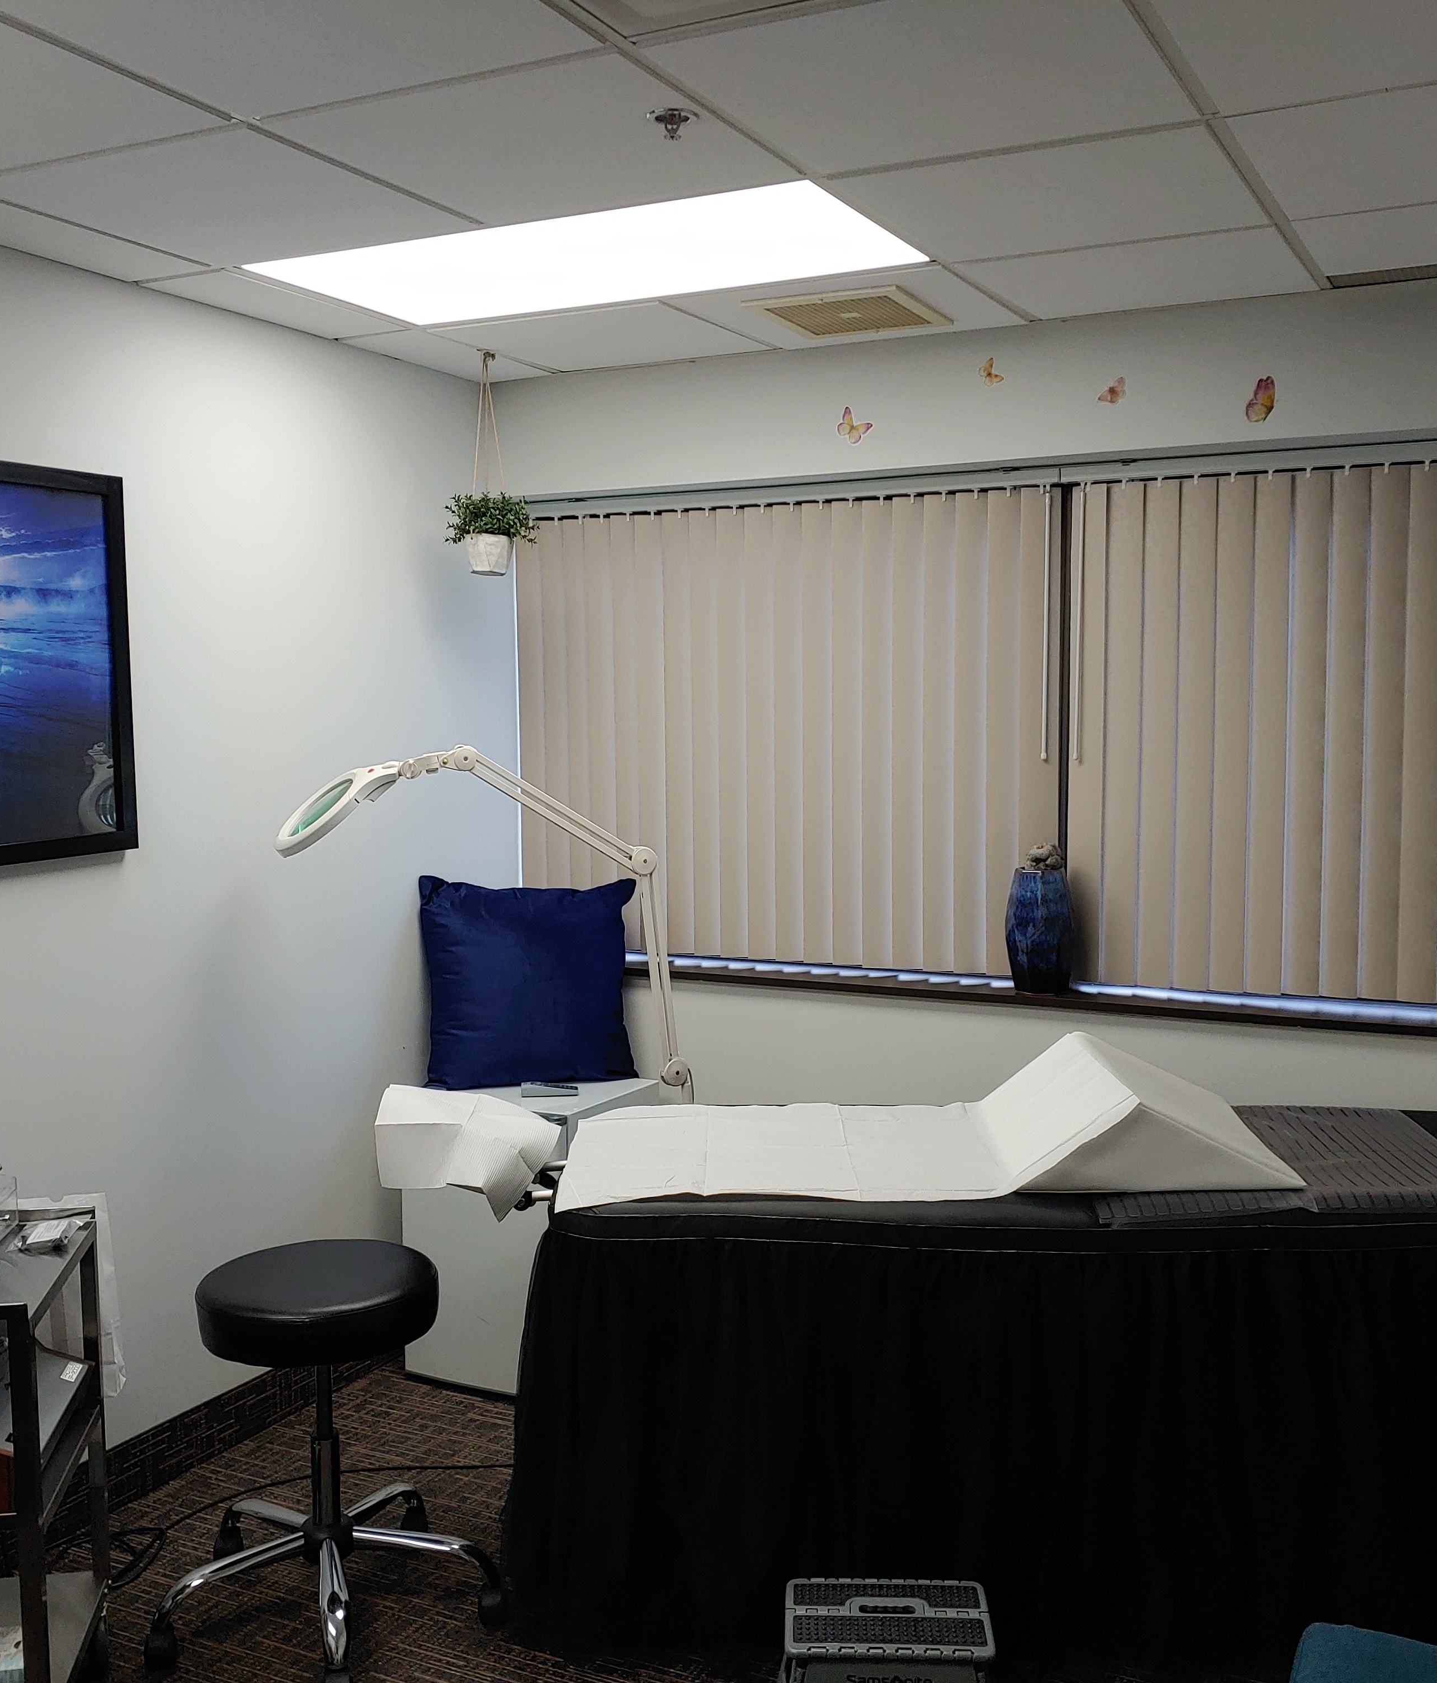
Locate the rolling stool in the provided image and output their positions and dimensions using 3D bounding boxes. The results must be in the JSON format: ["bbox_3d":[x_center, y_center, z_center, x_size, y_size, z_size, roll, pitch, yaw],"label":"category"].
[{"bbox_3d":[-0.702,1.070,2.870,0.585,0.614,0.580,-1,6,0],"label":"rolling stool"}]

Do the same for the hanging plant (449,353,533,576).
[{"bbox_3d":[-0.549,-0.906,3.902,0.198,0.525,0.198,0,6,0],"label":"hanging plant"}]

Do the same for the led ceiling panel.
[{"bbox_3d":[-0.257,-1.109,3.064,1.190,0.040,0.580,2,6,27],"label":"led ceiling panel"}]

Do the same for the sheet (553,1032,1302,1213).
[{"bbox_3d":[0.380,0.502,3.005,1.302,0.163,0.653,0,6,3],"label":"sheet"}]

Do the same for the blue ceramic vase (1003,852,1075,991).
[{"bbox_3d":[0.748,0.184,3.782,0.148,0.332,0.148,2,6,27],"label":"blue ceramic vase"}]

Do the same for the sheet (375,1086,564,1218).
[{"bbox_3d":[-0.499,0.605,3.207,0.340,0.160,0.280,0,6,5],"label":"sheet"}]

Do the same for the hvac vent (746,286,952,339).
[{"bbox_3d":[0.288,-1.121,3.464,0.332,0.022,0.376,2,6,27],"label":"hvac vent"}]

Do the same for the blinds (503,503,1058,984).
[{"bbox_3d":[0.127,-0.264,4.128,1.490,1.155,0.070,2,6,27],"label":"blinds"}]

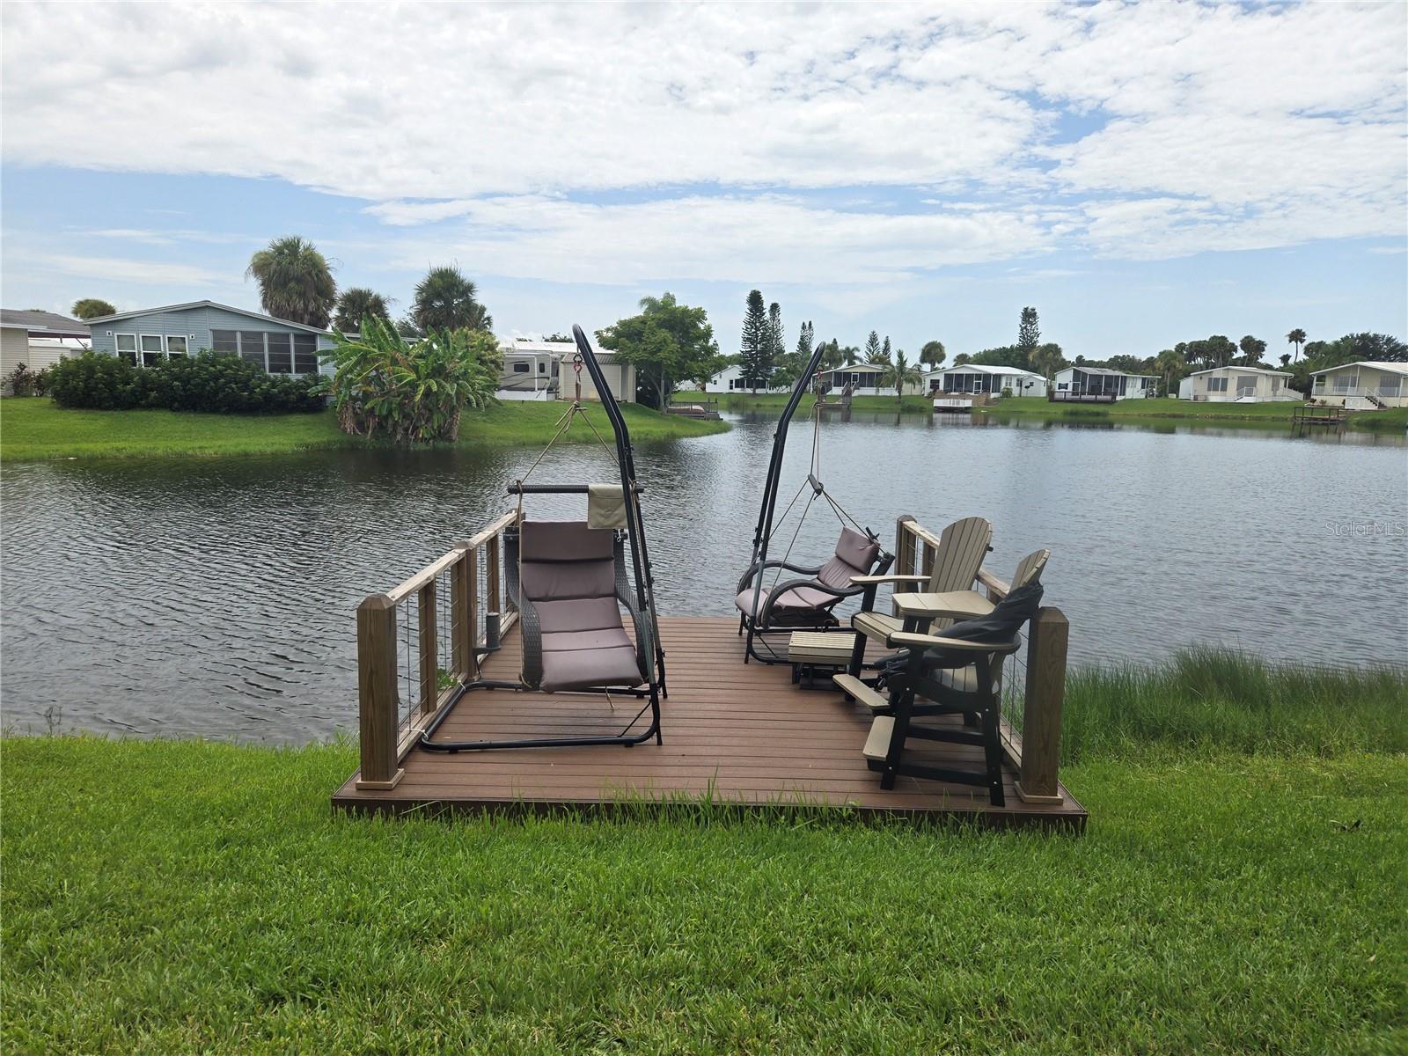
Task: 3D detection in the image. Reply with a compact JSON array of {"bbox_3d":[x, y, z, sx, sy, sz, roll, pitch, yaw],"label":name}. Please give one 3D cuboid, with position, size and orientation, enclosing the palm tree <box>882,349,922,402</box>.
[{"bbox_3d":[20.988,-16.226,100.000,4.100,5.700,4.100,1,9,0],"label":"palm tree"}]

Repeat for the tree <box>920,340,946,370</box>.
[{"bbox_3d":[32.360,-22.582,132.000,3.700,7.600,3.700,1,9,0],"label":"tree"}]

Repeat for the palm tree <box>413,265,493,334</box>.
[{"bbox_3d":[-13.472,-10.379,50.044,4.048,7.205,4.048,1,9,0],"label":"palm tree"}]

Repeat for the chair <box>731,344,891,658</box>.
[{"bbox_3d":[0.978,-0.200,7.029,1.340,2.340,1.140,1,9,0],"label":"chair"}]

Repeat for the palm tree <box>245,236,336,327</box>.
[{"bbox_3d":[-19.748,-10.027,45.055,4.060,7.801,4.060,1,9,0],"label":"palm tree"}]

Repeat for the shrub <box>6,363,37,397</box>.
[{"bbox_3d":[-27.725,-6.021,38.092,1.129,1.418,1.129,1,9,0],"label":"shrub"}]

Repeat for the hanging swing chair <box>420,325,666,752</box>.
[{"bbox_3d":[-0.894,0.010,5.484,1.400,2.340,1.130,1,9,-4],"label":"hanging swing chair"}]

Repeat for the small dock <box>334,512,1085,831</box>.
[{"bbox_3d":[0.047,0.656,6.301,3.649,1.100,3.684,1,9,0],"label":"small dock"}]

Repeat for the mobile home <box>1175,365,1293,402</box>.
[{"bbox_3d":[56.845,-15.403,100.730,9.200,3.608,11.500,8,11,38],"label":"mobile home"}]

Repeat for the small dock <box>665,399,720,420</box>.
[{"bbox_3d":[-0.715,-8.089,64.000,3.700,1.300,3.000,1,9,0],"label":"small dock"}]

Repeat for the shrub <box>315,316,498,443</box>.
[{"bbox_3d":[-11.768,-5.895,37.000,6.800,4.900,5.000,1,9,0],"label":"shrub"}]

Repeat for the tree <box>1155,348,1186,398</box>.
[{"bbox_3d":[53.792,-17.934,108.414,3.506,5.716,3.506,1,9,0],"label":"tree"}]

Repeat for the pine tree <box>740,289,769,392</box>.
[{"bbox_3d":[5.908,-22.255,111.920,3.551,12.400,3.551,1,9,0],"label":"pine tree"}]

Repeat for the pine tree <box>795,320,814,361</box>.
[{"bbox_3d":[17.213,-29.536,160.000,3.500,11.800,3.500,1,9,0],"label":"pine tree"}]

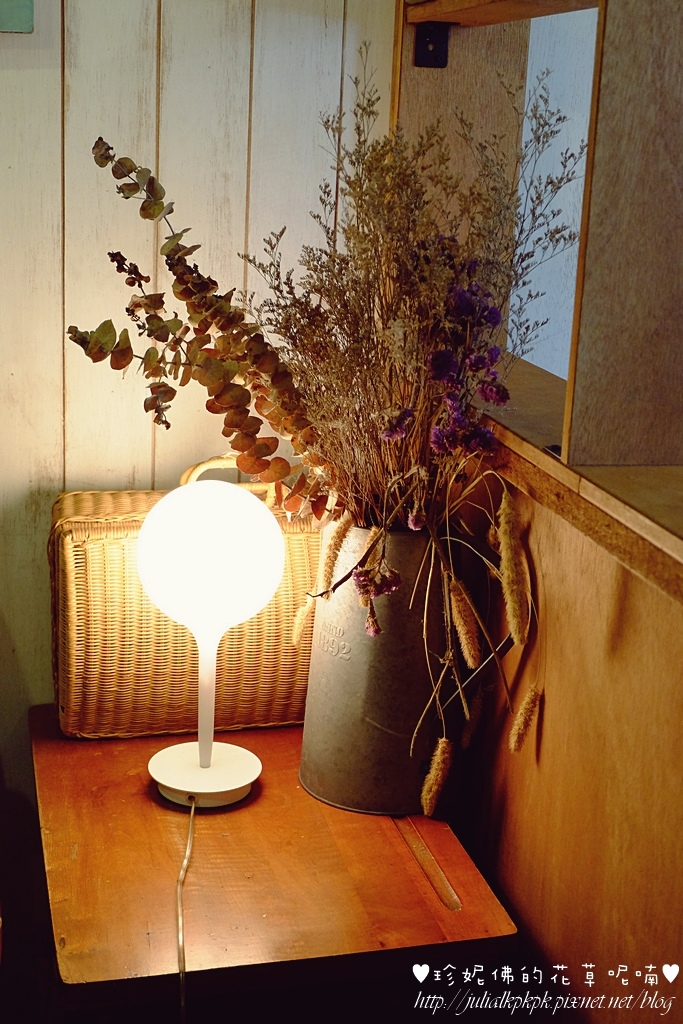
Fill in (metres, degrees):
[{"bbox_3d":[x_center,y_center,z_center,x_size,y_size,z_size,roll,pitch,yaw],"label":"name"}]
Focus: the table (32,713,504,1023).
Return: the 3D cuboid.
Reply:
[{"bbox_3d":[-0.120,0.629,1.494,0.386,0.700,0.568,-1,15,-15],"label":"table"}]

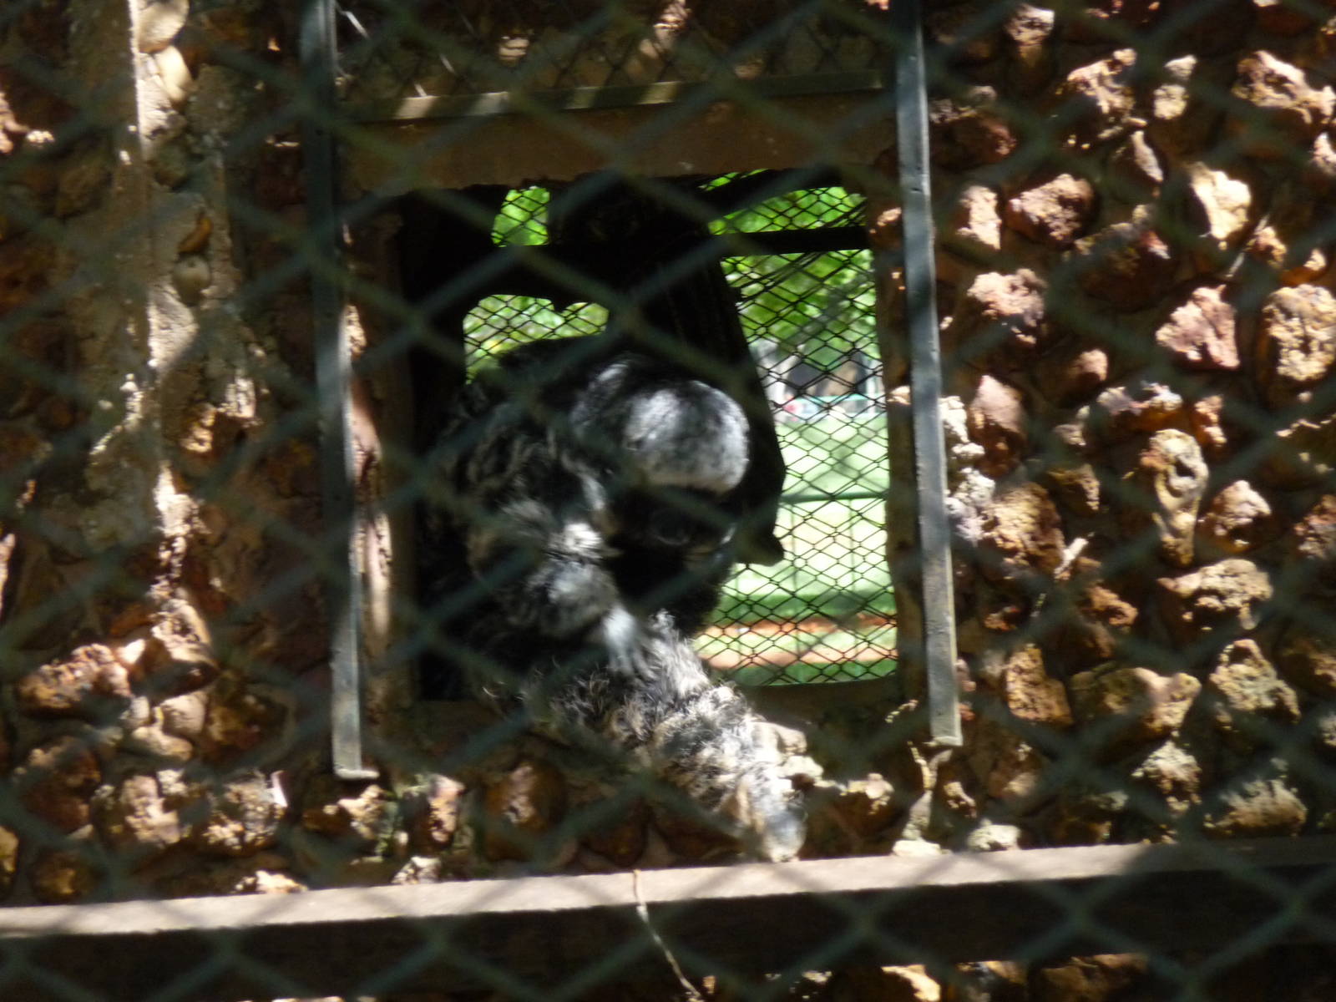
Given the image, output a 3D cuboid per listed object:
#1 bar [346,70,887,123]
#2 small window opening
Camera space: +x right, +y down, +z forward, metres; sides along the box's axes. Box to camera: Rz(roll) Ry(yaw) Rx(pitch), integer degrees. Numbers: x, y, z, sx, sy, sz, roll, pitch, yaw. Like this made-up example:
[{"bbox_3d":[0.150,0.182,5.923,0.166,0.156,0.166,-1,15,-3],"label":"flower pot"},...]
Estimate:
[{"bbox_3d":[-0.035,-0.271,5.480,0.365,0.014,0.015,-3,1,7],"label":"bar"},{"bbox_3d":[-0.013,-0.044,5.550,0.320,0.335,0.120,-3,1,7],"label":"small window opening"}]

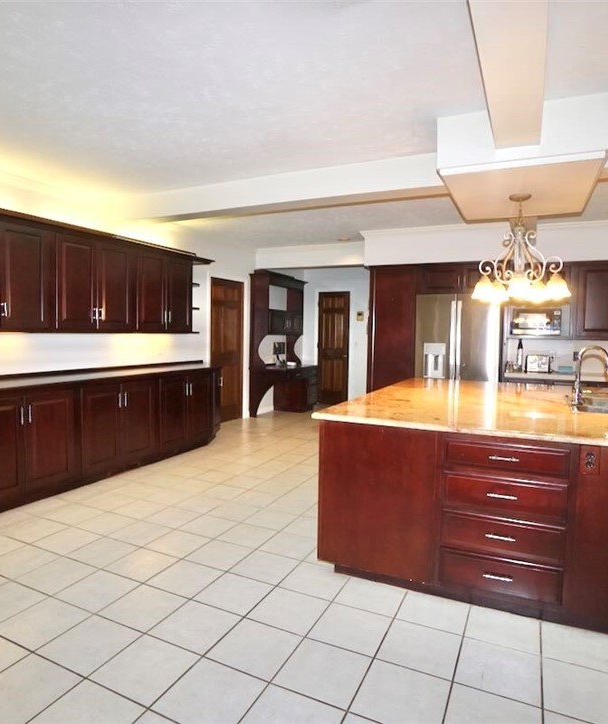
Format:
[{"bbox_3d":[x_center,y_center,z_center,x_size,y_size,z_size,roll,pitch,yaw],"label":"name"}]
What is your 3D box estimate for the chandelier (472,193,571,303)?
[{"bbox_3d":[1.559,-0.812,3.250,0.648,0.781,0.648,2,3,25],"label":"chandelier"}]

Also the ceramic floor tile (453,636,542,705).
[{"bbox_3d":[0.773,1.220,1.791,0.305,0.010,0.305,2,3,25],"label":"ceramic floor tile"}]

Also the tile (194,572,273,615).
[{"bbox_3d":[-0.344,1.163,2.269,0.303,0.010,0.303,2,3,25],"label":"tile"}]

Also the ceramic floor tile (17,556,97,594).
[{"bbox_3d":[-1.333,1.154,2.444,0.305,0.010,0.305,2,3,25],"label":"ceramic floor tile"}]

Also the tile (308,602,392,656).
[{"bbox_3d":[0.213,1.200,2.035,0.305,0.010,0.305,2,3,25],"label":"tile"}]

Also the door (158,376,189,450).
[{"bbox_3d":[-1.412,0.554,4.937,0.022,0.742,0.435,2,3,25],"label":"door"}]

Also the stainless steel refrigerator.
[{"bbox_3d":[1.877,0.141,5.471,0.920,1.800,0.760,2,3,25],"label":"stainless steel refrigerator"}]

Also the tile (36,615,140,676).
[{"bbox_3d":[-0.909,1.204,1.935,0.305,0.010,0.305,2,3,25],"label":"tile"}]

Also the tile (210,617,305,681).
[{"bbox_3d":[-0.202,1.215,1.925,0.305,0.010,0.305,2,3,25],"label":"tile"}]

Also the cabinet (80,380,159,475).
[{"bbox_3d":[-1.902,0.555,4.240,0.575,0.735,0.880,2,3,25],"label":"cabinet"}]

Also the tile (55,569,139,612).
[{"bbox_3d":[-1.047,1.166,2.303,0.305,0.010,0.305,2,3,25],"label":"tile"}]

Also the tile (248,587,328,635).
[{"bbox_3d":[-0.067,1.204,2.194,0.305,0.010,0.305,2,3,25],"label":"tile"}]

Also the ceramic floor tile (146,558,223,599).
[{"bbox_3d":[-0.640,1.183,2.471,0.305,0.010,0.305,2,3,25],"label":"ceramic floor tile"}]

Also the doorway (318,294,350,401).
[{"bbox_3d":[0.543,-0.201,8.787,0.690,2.110,0.120,2,3,25],"label":"doorway"}]

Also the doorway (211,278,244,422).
[{"bbox_3d":[-1.109,-0.108,6.567,0.120,2.080,0.810,2,3,25],"label":"doorway"}]

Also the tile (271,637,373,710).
[{"bbox_3d":[0.080,1.210,1.767,0.305,0.010,0.305,2,3,25],"label":"tile"}]

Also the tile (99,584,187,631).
[{"bbox_3d":[-0.775,1.194,2.203,0.305,0.010,0.305,2,3,25],"label":"tile"}]

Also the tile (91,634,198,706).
[{"bbox_3d":[-0.614,1.198,1.769,0.305,0.010,0.305,2,3,25],"label":"tile"}]

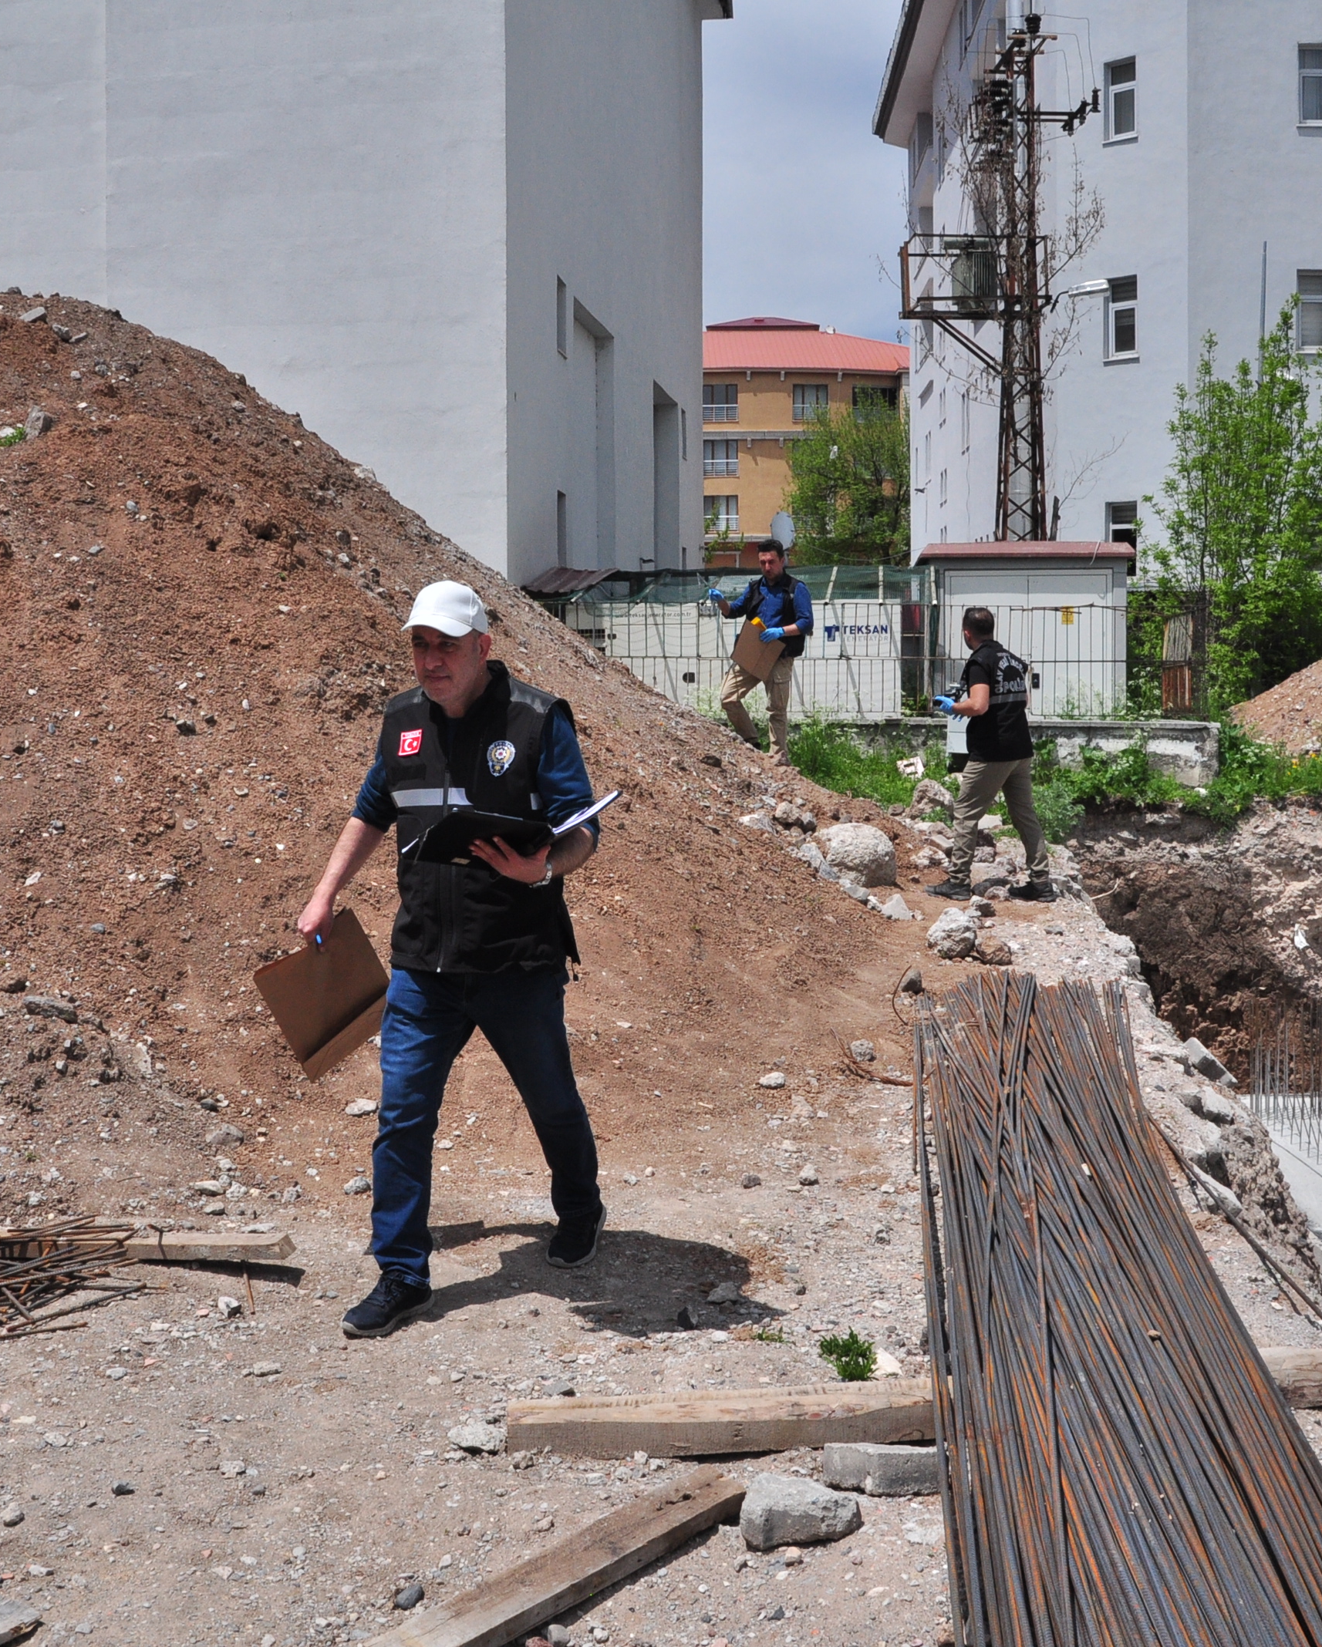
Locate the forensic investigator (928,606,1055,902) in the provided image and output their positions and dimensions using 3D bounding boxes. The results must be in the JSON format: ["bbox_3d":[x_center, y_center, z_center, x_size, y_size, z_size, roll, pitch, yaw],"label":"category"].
[{"bbox_3d":[1.985,-0.429,11.161,0.700,1.730,0.580,4,7,40],"label":"forensic investigator"}]

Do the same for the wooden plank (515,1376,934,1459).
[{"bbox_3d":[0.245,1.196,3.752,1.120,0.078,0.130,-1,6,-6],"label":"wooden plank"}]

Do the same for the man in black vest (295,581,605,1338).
[{"bbox_3d":[-0.507,0.300,4.479,0.670,1.750,0.680,2,6,27],"label":"man in black vest"}]

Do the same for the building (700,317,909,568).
[{"bbox_3d":[7.051,-18.436,98.691,20.000,15.300,14.000,-1,6,-3],"label":"building"}]

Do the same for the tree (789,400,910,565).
[{"bbox_3d":[6.493,-9.963,61.331,5.200,8.600,5.000,0,5,0],"label":"tree"}]

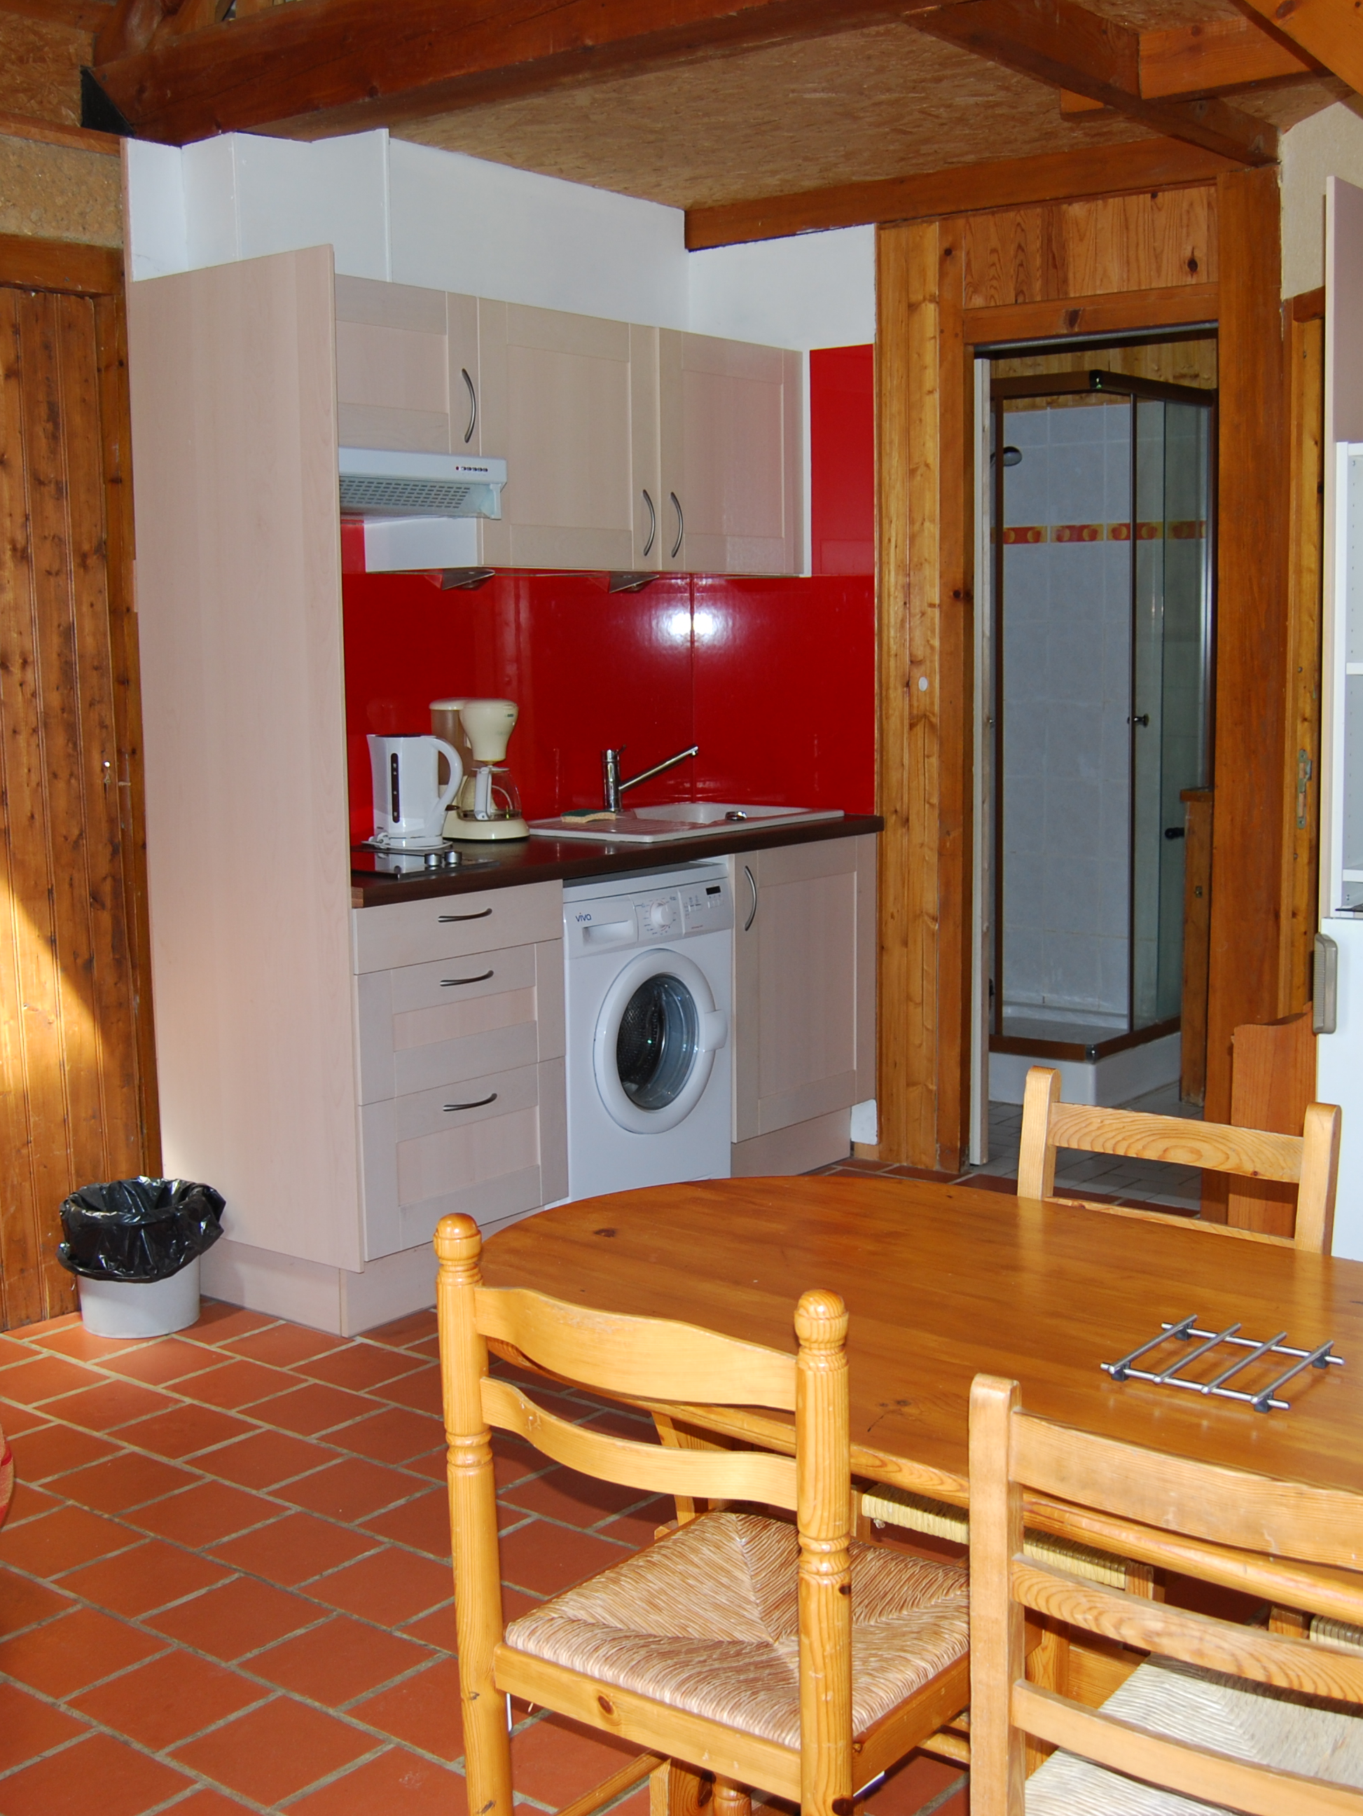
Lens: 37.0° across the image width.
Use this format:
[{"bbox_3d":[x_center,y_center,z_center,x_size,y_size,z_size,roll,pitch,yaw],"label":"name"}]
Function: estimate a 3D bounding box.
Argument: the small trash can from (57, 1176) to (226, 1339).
[{"bbox_3d":[-1.123,0.719,4.225,0.320,0.270,0.310,-3,8,-15],"label":"small trash can"}]

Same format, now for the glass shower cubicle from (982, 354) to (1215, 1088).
[{"bbox_3d":[1.124,-0.505,6.300,0.780,2.090,0.760,6,10,39],"label":"glass shower cubicle"}]

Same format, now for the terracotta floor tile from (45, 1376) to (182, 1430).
[{"bbox_3d":[-1.008,0.886,3.608,0.195,0.012,0.193,5,9,38],"label":"terracotta floor tile"}]

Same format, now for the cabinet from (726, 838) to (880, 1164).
[{"bbox_3d":[0.095,0.249,5.362,0.580,0.869,0.610,6,10,39],"label":"cabinet"}]

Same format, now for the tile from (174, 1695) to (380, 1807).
[{"bbox_3d":[-0.502,1.047,2.523,0.193,0.012,0.187,5,9,38],"label":"tile"}]

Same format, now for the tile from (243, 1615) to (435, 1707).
[{"bbox_3d":[-0.451,0.998,2.686,0.195,0.012,0.193,5,9,38],"label":"tile"}]

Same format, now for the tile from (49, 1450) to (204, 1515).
[{"bbox_3d":[-0.911,0.947,3.340,0.193,0.012,0.187,5,9,38],"label":"tile"}]

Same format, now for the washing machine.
[{"bbox_3d":[-0.272,0.327,4.887,0.570,0.850,0.597,6,10,39],"label":"washing machine"}]

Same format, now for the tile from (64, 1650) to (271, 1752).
[{"bbox_3d":[-0.651,1.012,2.597,0.195,0.012,0.193,5,9,38],"label":"tile"}]

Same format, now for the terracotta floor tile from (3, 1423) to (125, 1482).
[{"bbox_3d":[-1.075,0.932,3.468,0.193,0.012,0.187,5,9,38],"label":"terracotta floor tile"}]

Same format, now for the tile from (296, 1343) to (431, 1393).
[{"bbox_3d":[-0.621,0.895,3.947,0.202,0.015,0.193,5,10,37],"label":"tile"}]

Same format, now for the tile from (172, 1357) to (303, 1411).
[{"bbox_3d":[-0.822,0.890,3.771,0.193,0.012,0.187,5,9,38],"label":"tile"}]

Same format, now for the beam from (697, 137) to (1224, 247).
[{"bbox_3d":[0.653,-1.752,5.045,1.575,0.104,0.080,7,11,37],"label":"beam"}]

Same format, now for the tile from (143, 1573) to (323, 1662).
[{"bbox_3d":[-0.612,0.984,2.811,0.195,0.012,0.193,5,9,38],"label":"tile"}]

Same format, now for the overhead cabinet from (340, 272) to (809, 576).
[{"bbox_3d":[-0.389,-1.073,4.752,0.385,0.578,1.836,5,9,38],"label":"overhead cabinet"}]

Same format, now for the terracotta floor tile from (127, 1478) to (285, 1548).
[{"bbox_3d":[-0.734,0.942,3.151,0.195,0.012,0.193,5,9,38],"label":"terracotta floor tile"}]

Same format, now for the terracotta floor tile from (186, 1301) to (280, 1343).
[{"bbox_3d":[-0.919,0.831,4.028,0.195,0.012,0.193,5,9,38],"label":"terracotta floor tile"}]

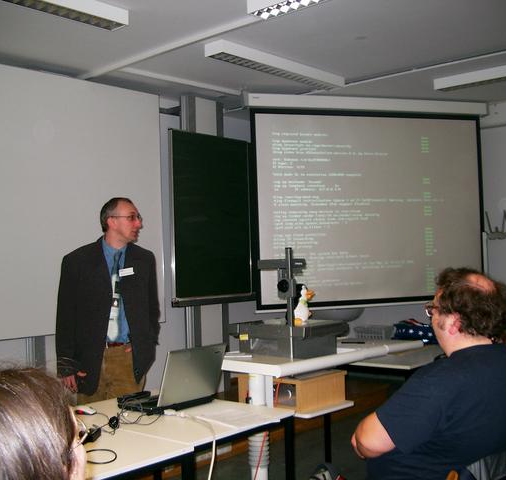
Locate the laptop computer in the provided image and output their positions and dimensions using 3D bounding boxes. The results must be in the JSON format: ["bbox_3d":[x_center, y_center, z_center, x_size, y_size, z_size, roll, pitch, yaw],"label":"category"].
[{"bbox_3d":[-0.369,0.630,3.200,0.343,0.275,0.355,0,-1,-44],"label":"laptop computer"}]

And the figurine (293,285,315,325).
[{"bbox_3d":[0.272,0.347,3.680,0.145,0.220,0.135,-2,-1,26],"label":"figurine"}]

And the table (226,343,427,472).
[{"bbox_3d":[0.390,1.055,3.949,0.621,0.855,1.225,-2,-1,42],"label":"table"}]

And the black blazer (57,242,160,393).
[{"bbox_3d":[-0.763,0.400,3.600,0.500,0.790,0.280,-1,-1,-27],"label":"black blazer"}]

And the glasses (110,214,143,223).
[{"bbox_3d":[-0.663,-0.112,3.570,0.145,0.042,0.140,-2,-1,22],"label":"glasses"}]

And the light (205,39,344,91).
[{"bbox_3d":[0.218,-1.277,5.089,0.160,0.079,1.417,-2,-1,42],"label":"light"}]

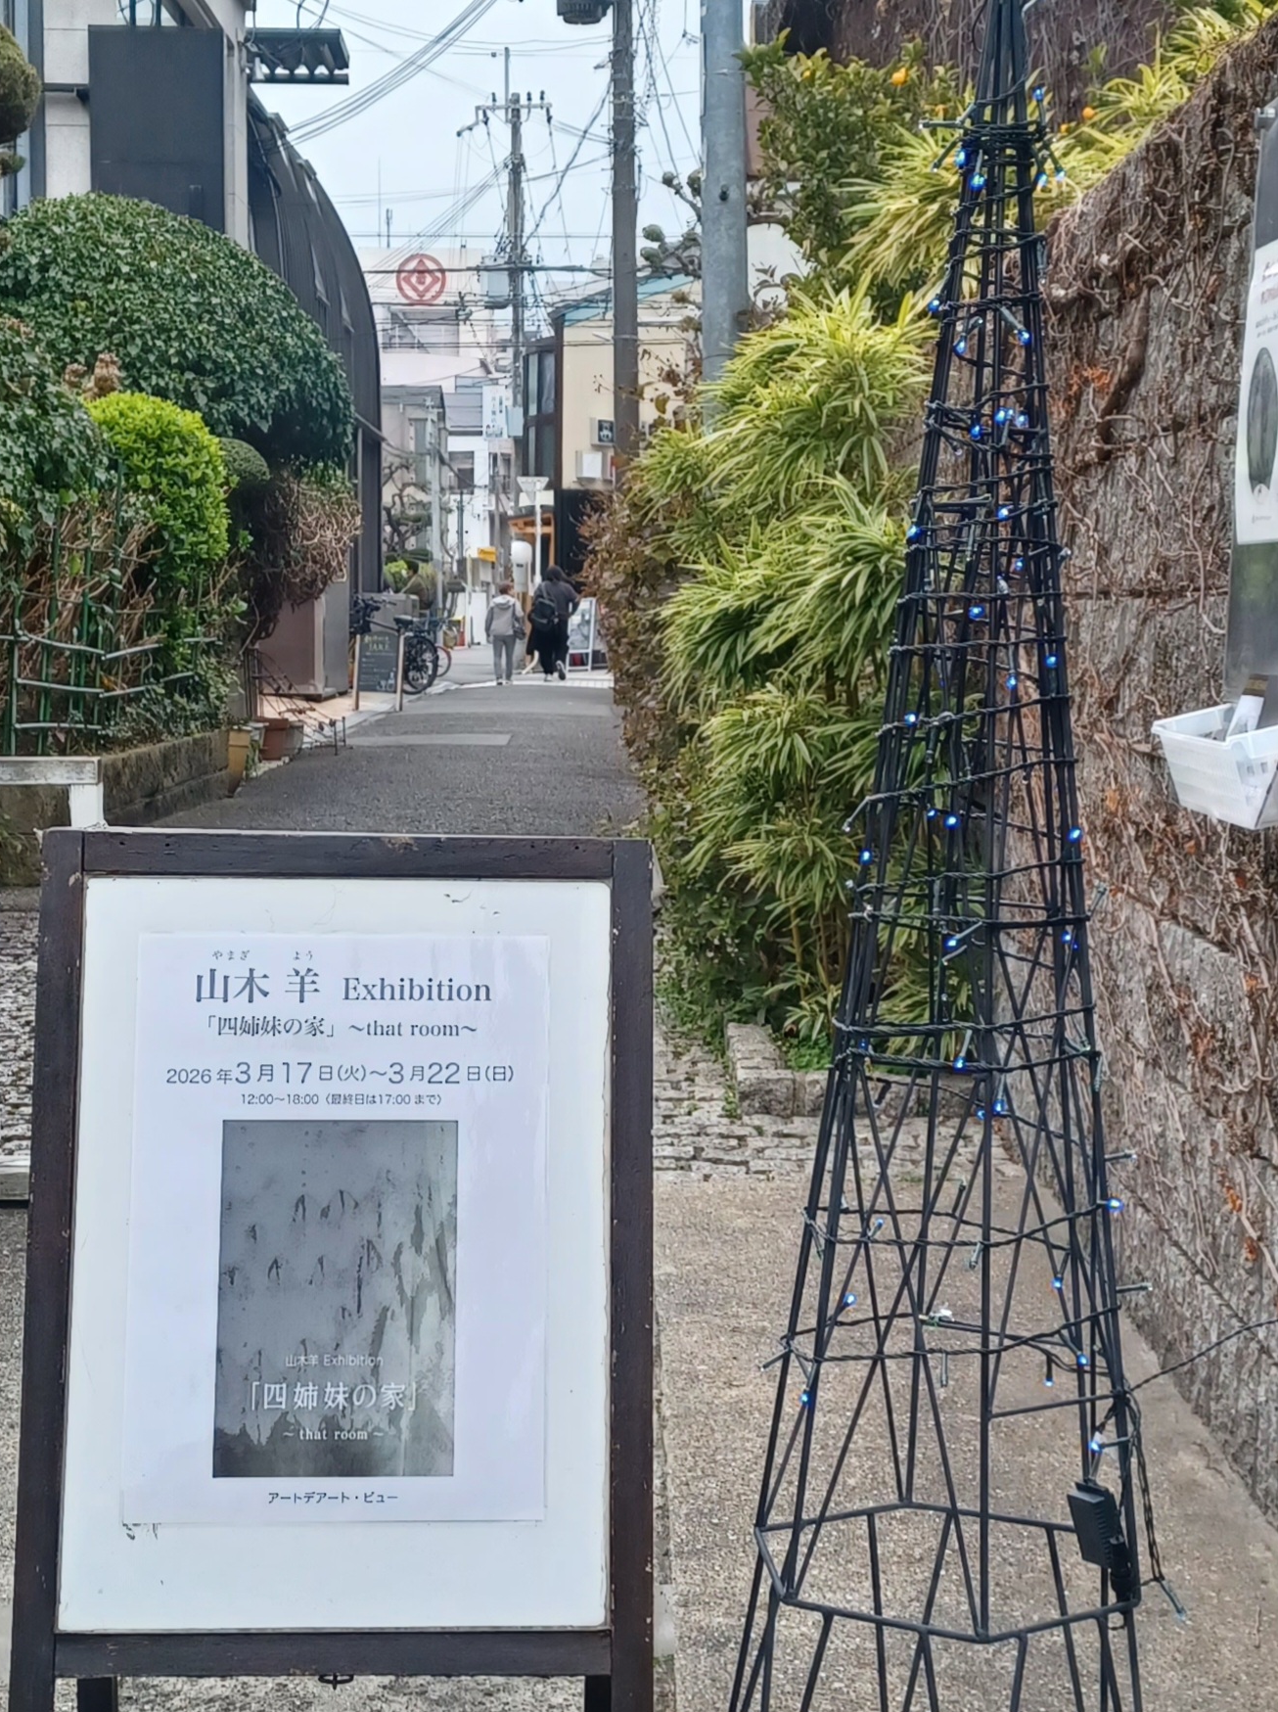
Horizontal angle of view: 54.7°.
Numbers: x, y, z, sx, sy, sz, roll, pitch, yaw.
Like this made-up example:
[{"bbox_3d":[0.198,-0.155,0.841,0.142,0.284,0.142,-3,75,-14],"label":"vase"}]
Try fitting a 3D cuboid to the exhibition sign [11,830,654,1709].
[{"bbox_3d":[-0.310,0.505,1.280,0.630,1.060,0.360,0,5,-2],"label":"exhibition sign"}]

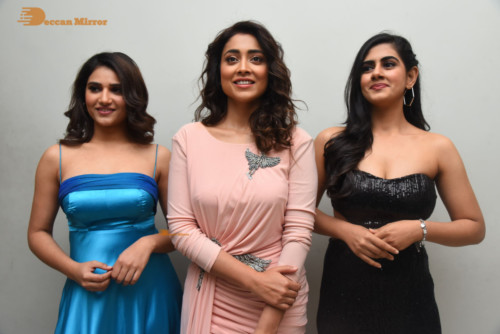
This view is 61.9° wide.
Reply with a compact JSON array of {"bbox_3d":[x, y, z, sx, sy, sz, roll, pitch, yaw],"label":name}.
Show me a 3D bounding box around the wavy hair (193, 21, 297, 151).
[{"bbox_3d":[-0.013,-0.225,1.190,0.285,0.370,0.235,0,0,-2],"label":"wavy hair"}]

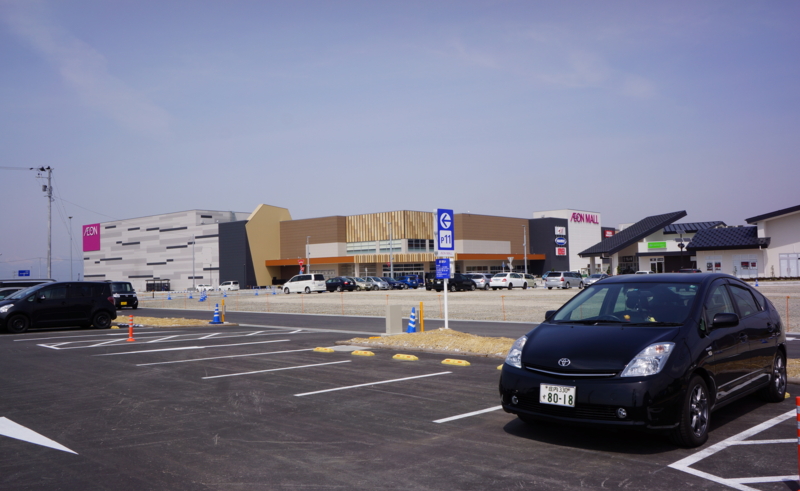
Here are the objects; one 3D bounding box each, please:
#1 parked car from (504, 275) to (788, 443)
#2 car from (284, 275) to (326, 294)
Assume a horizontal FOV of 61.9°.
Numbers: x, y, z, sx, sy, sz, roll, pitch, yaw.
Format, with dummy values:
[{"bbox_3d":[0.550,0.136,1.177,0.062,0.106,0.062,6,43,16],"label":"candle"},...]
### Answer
[{"bbox_3d":[2.796,1.033,7.198,1.740,1.490,4.445,-4,-4,42],"label":"parked car"},{"bbox_3d":[-8.928,3.575,61.983,4.770,1.770,1.800,-4,-3,40],"label":"car"}]

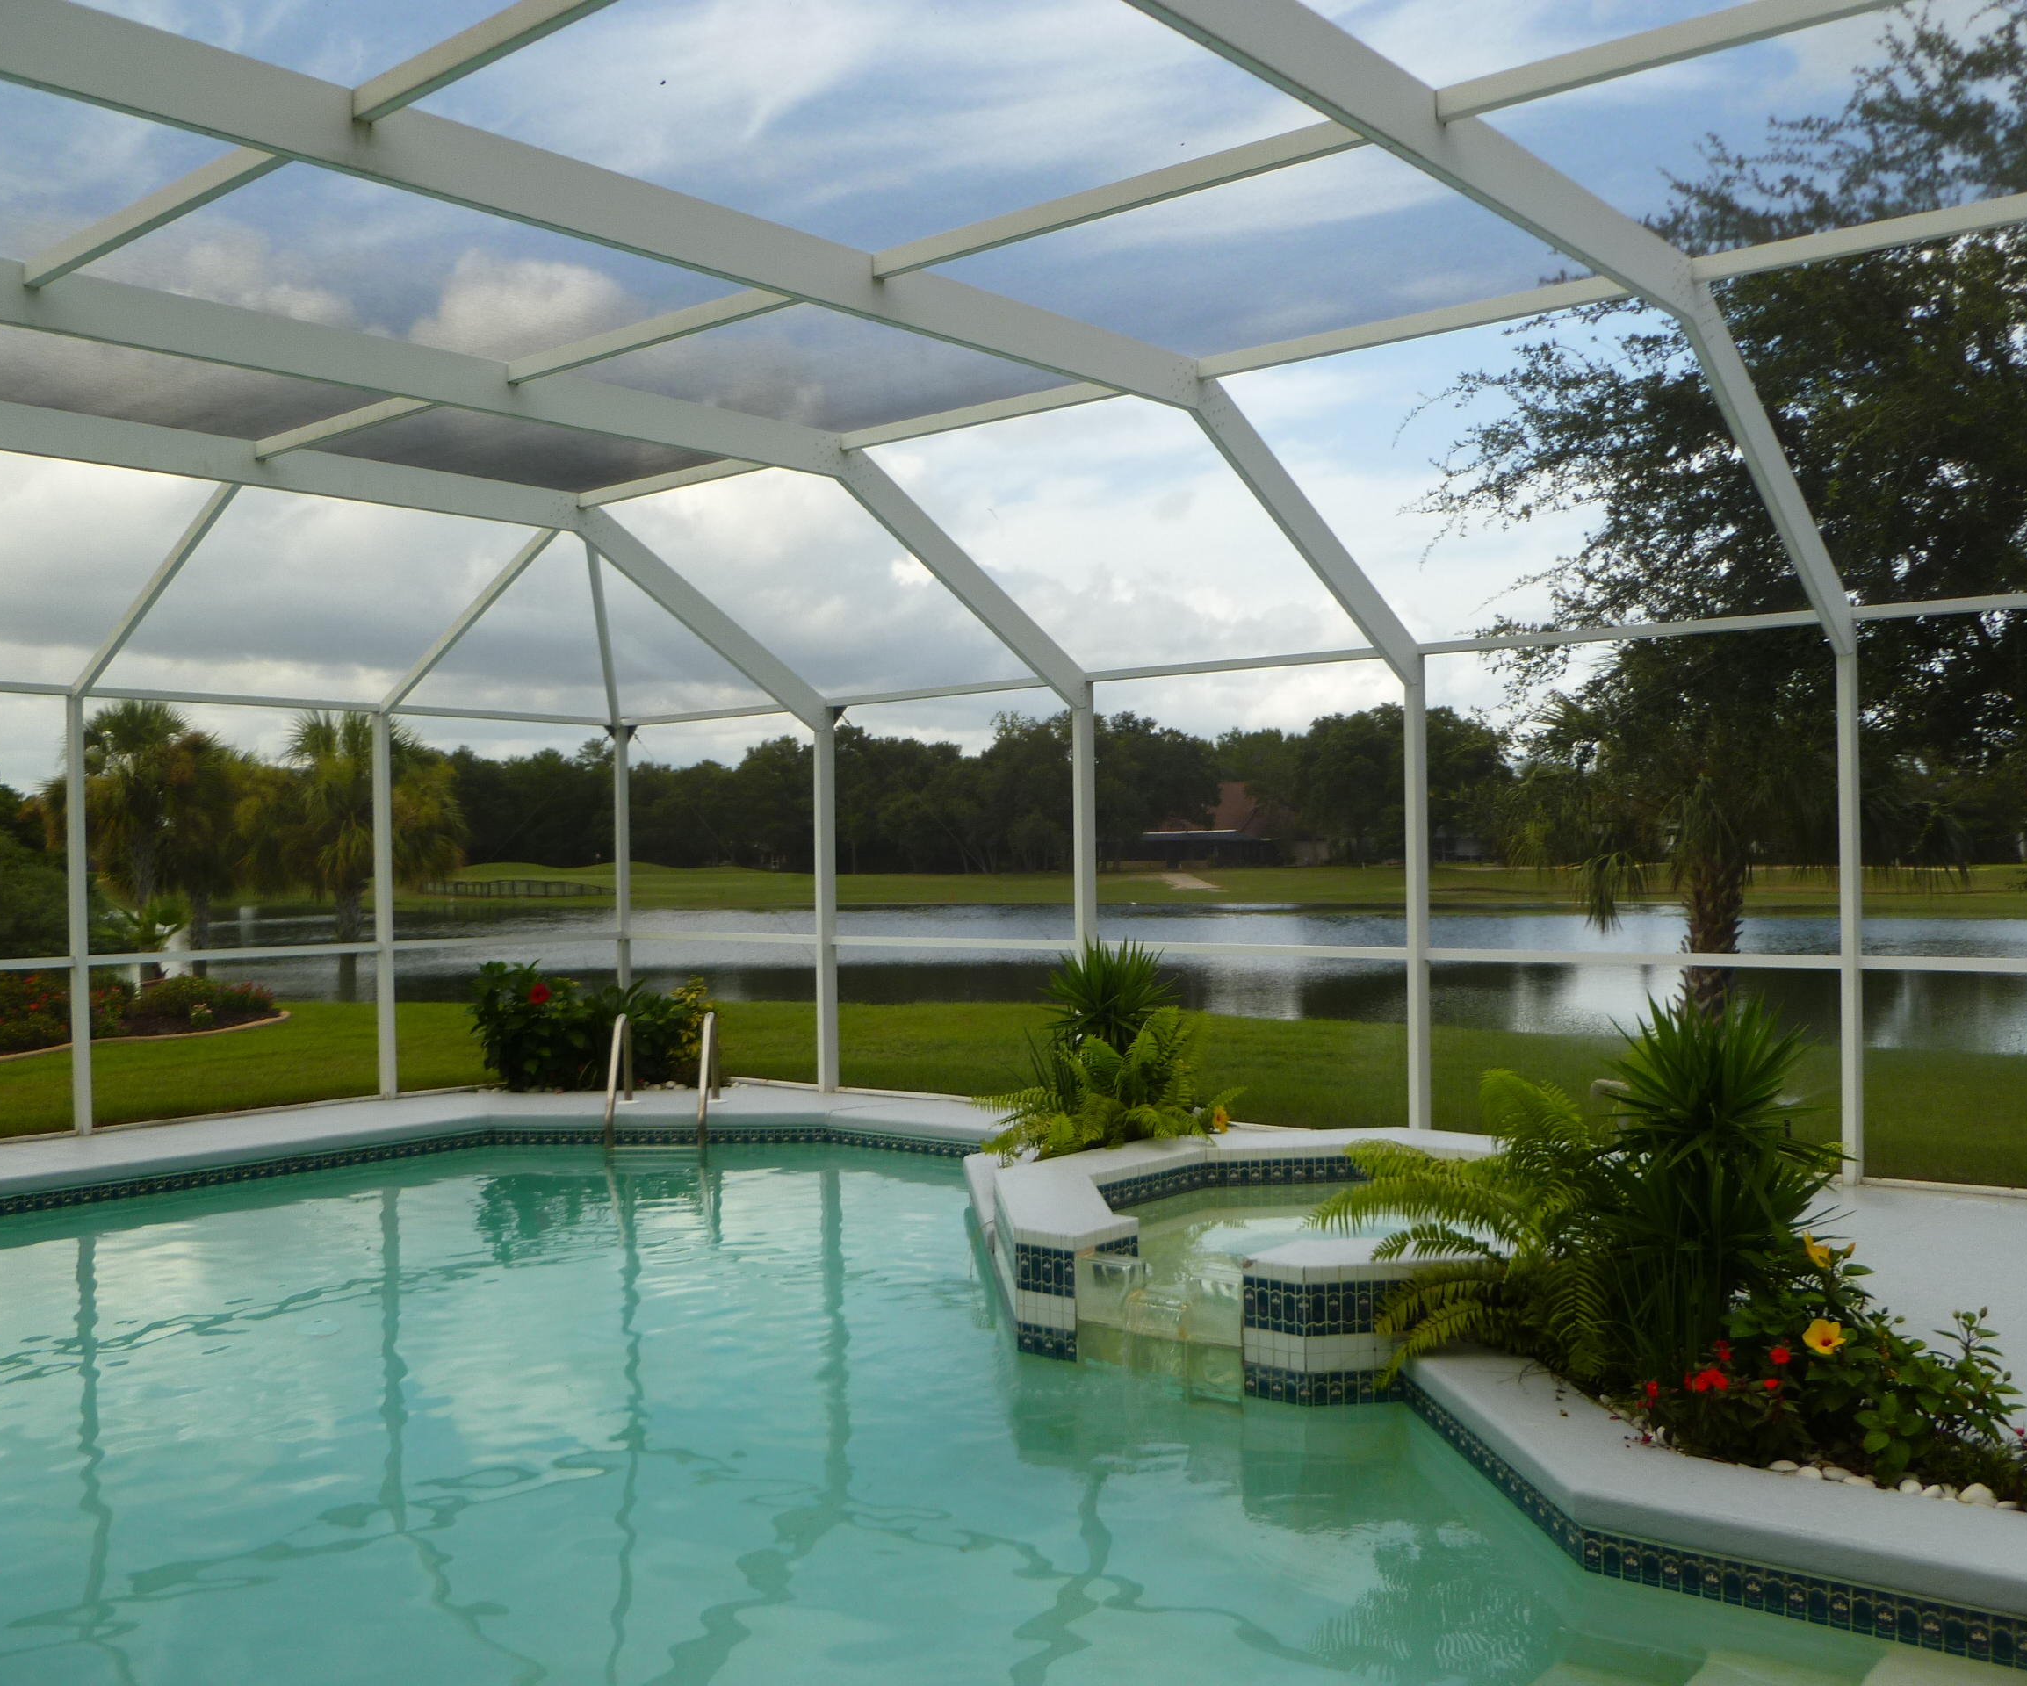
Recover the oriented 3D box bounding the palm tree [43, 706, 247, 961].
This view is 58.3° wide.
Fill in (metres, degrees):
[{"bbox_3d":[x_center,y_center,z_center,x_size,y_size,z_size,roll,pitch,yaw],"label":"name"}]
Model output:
[{"bbox_3d":[-14.117,0.071,29.500,3.400,4.750,3.400,-1,0,0],"label":"palm tree"}]

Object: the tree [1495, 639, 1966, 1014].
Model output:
[{"bbox_3d":[6.399,0.008,16.300,4.100,3.700,4.000,-1,0,0],"label":"tree"}]

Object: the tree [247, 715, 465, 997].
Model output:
[{"bbox_3d":[-10.531,0.238,29.000,3.500,4.550,3.500,-1,0,0],"label":"tree"}]

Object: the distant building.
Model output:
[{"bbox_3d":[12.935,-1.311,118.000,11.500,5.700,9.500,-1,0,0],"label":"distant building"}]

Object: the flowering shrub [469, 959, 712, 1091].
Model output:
[{"bbox_3d":[-2.602,1.120,11.200,1.500,0.770,0.800,-1,0,0],"label":"flowering shrub"}]

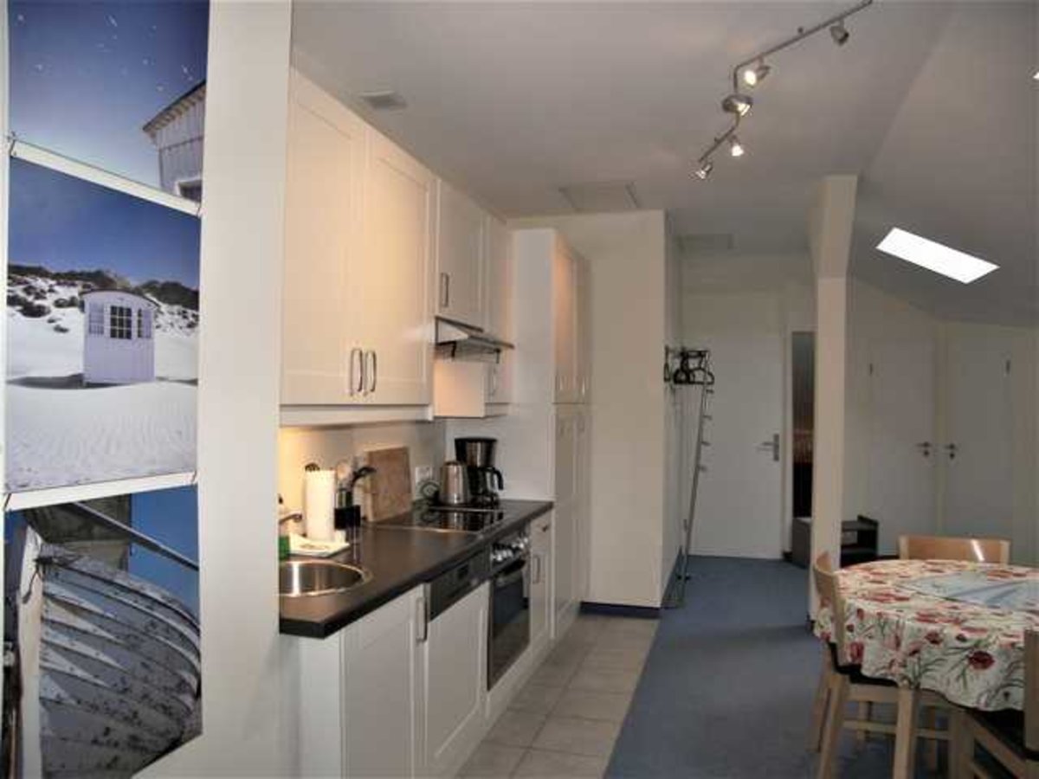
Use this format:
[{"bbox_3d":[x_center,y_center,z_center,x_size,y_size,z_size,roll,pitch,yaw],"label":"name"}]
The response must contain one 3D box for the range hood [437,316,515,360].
[{"bbox_3d":[-0.360,-0.234,3.315,0.522,0.120,0.600,0,-1,18],"label":"range hood"}]

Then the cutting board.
[{"bbox_3d":[-0.608,0.433,3.357,0.035,0.320,0.360,-4,-2,18],"label":"cutting board"}]

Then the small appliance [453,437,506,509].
[{"bbox_3d":[-0.217,0.412,3.769,0.232,0.332,0.180,0,-1,17],"label":"small appliance"}]

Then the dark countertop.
[{"bbox_3d":[-0.426,0.580,2.813,0.628,0.037,2.194,0,-1,17],"label":"dark countertop"}]

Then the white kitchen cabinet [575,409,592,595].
[{"bbox_3d":[0.101,0.709,4.561,0.608,1.230,0.490,0,-1,17],"label":"white kitchen cabinet"}]

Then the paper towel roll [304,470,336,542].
[{"bbox_3d":[-0.738,0.430,2.679,0.110,0.254,0.110,0,-1,0],"label":"paper towel roll"}]

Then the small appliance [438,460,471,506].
[{"bbox_3d":[-0.328,0.467,3.661,0.155,0.217,0.190,0,-1,17],"label":"small appliance"}]

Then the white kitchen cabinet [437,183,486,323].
[{"bbox_3d":[-0.427,-0.593,3.342,0.375,0.577,0.600,0,-1,18],"label":"white kitchen cabinet"}]

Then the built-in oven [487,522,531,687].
[{"bbox_3d":[-0.287,0.930,3.265,0.570,0.590,0.595,0,-1,18],"label":"built-in oven"}]

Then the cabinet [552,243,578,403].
[{"bbox_3d":[-0.034,-0.380,4.112,0.608,0.919,0.485,0,-1,17],"label":"cabinet"}]

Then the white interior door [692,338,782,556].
[{"bbox_3d":[1.989,0.517,6.585,0.820,2.020,0.060,0,-1,14],"label":"white interior door"}]

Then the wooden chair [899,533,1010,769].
[{"bbox_3d":[1.853,1.064,2.973,0.440,0.840,0.500,0,-1,18],"label":"wooden chair"}]

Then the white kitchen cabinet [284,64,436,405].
[{"bbox_3d":[-0.685,-0.413,2.533,0.375,0.964,1.090,0,-1,18],"label":"white kitchen cabinet"}]

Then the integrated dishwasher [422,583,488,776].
[{"bbox_3d":[-0.501,1.003,2.608,0.608,0.550,0.615,0,-1,17],"label":"integrated dishwasher"}]

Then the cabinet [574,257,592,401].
[{"bbox_3d":[0.110,-0.372,4.578,0.608,0.919,0.490,0,-1,17],"label":"cabinet"}]

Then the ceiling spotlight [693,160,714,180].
[{"bbox_3d":[0.912,-1.084,3.551,0.090,0.085,0.070,-32,5,-9],"label":"ceiling spotlight"}]

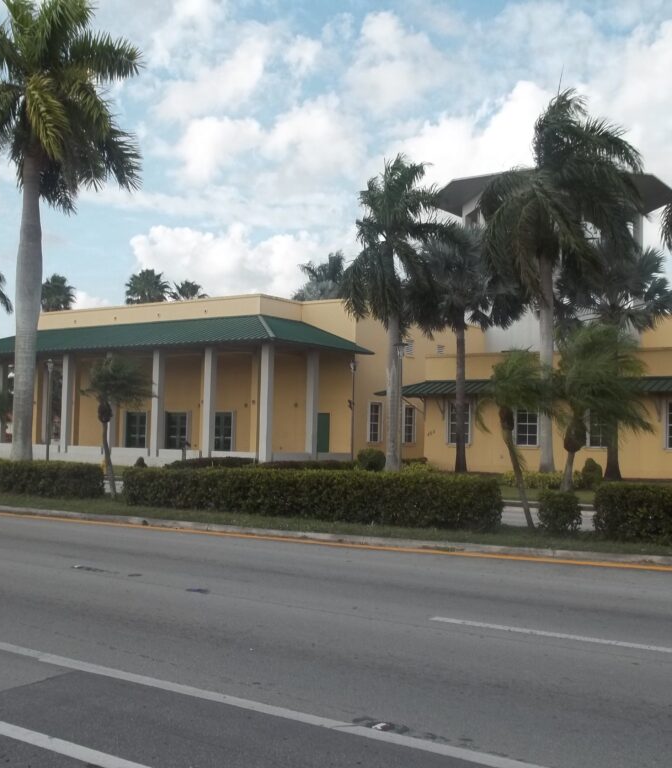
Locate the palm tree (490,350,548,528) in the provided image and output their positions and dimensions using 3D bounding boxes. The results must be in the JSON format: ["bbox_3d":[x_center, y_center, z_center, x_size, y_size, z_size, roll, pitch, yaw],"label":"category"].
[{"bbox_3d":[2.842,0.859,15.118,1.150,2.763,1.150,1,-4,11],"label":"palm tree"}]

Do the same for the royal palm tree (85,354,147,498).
[{"bbox_3d":[-4.657,0.925,20.757,1.500,3.032,1.450,2,-4,-13],"label":"royal palm tree"}]

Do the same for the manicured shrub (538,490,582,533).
[{"bbox_3d":[3.402,1.920,14.759,0.620,0.664,0.620,-1,-5,36],"label":"manicured shrub"}]

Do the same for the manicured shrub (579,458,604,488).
[{"bbox_3d":[7.425,2.586,28.202,0.660,0.827,0.660,0,-4,15],"label":"manicured shrub"}]

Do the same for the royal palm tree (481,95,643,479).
[{"bbox_3d":[7.753,-3.638,34.536,5.600,13.877,5.300,1,-3,0],"label":"royal palm tree"}]

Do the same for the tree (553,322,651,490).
[{"bbox_3d":[4.070,0.654,14.851,1.500,3.193,1.450,0,-4,15],"label":"tree"}]

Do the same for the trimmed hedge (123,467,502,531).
[{"bbox_3d":[-0.764,2.004,18.248,7.800,0.840,1.100,-1,-4,36],"label":"trimmed hedge"}]

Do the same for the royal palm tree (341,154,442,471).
[{"bbox_3d":[2.301,-2.779,37.603,3.900,12.296,4.100,1,-3,0],"label":"royal palm tree"}]

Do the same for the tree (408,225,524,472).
[{"bbox_3d":[4.832,-1.345,36.824,4.300,9.440,4.300,1,-3,0],"label":"tree"}]

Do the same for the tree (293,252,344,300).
[{"bbox_3d":[-0.861,-1.817,62.246,3.900,13.249,3.900,1,-4,-1],"label":"tree"}]

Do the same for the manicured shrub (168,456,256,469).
[{"bbox_3d":[-5.325,3.411,41.685,4.200,0.586,1.000,-1,-5,36],"label":"manicured shrub"}]

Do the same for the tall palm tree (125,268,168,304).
[{"bbox_3d":[-13.840,-1.832,72.397,3.300,13.573,3.300,1,-3,0],"label":"tall palm tree"}]

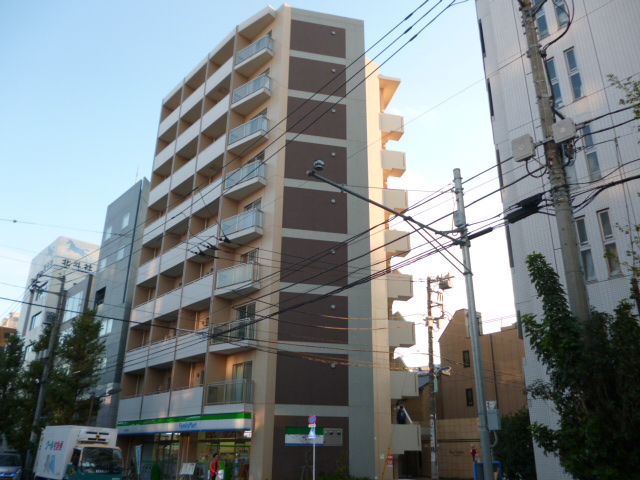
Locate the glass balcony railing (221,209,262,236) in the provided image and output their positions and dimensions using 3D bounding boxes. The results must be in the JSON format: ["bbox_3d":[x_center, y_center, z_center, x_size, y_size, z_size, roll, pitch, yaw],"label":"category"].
[{"bbox_3d":[-4.173,-0.790,27.851,2.565,0.941,0.590,-15,-27,34],"label":"glass balcony railing"}]

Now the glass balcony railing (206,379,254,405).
[{"bbox_3d":[-4.283,7.280,24.603,2.565,0.941,0.590,-15,-27,34],"label":"glass balcony railing"}]

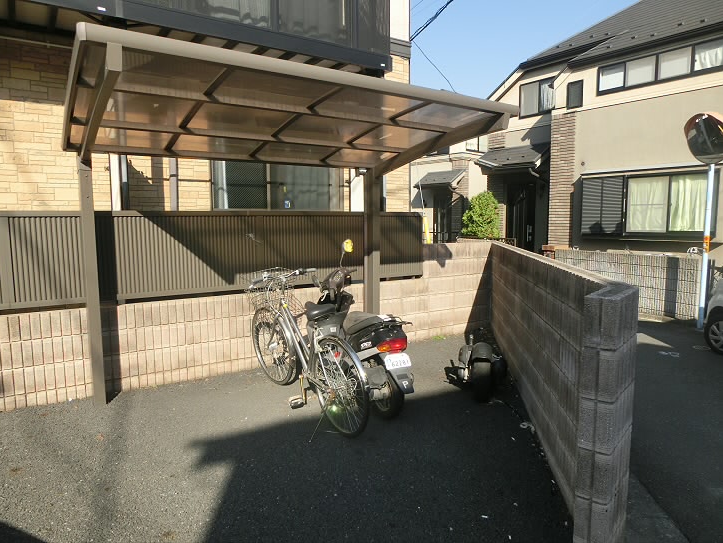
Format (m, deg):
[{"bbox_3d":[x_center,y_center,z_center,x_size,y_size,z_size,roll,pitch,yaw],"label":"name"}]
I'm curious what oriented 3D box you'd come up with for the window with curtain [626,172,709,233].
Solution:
[{"bbox_3d":[5.743,-1.261,9.452,0.100,1.170,1.618,-4,7,-32],"label":"window with curtain"}]

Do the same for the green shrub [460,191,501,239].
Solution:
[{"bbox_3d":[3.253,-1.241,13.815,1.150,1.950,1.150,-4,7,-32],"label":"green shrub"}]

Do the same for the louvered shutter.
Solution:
[{"bbox_3d":[5.020,-1.362,10.488,0.120,1.196,0.921,-4,7,-32],"label":"louvered shutter"}]

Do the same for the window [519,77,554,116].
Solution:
[{"bbox_3d":[4.567,-4.467,12.896,0.100,0.815,1.243,-4,7,-32],"label":"window"}]

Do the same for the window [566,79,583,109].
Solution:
[{"bbox_3d":[4.640,-3.822,10.892,0.100,0.562,0.383,-4,7,-32],"label":"window"}]

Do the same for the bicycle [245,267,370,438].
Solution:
[{"bbox_3d":[-0.437,0.496,3.688,0.580,1.040,1.820,-8,9,-30],"label":"bicycle"}]

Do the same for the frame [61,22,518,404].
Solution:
[{"bbox_3d":[-0.507,-0.104,3.739,2.835,2.220,1.860,-4,7,-33],"label":"frame"}]

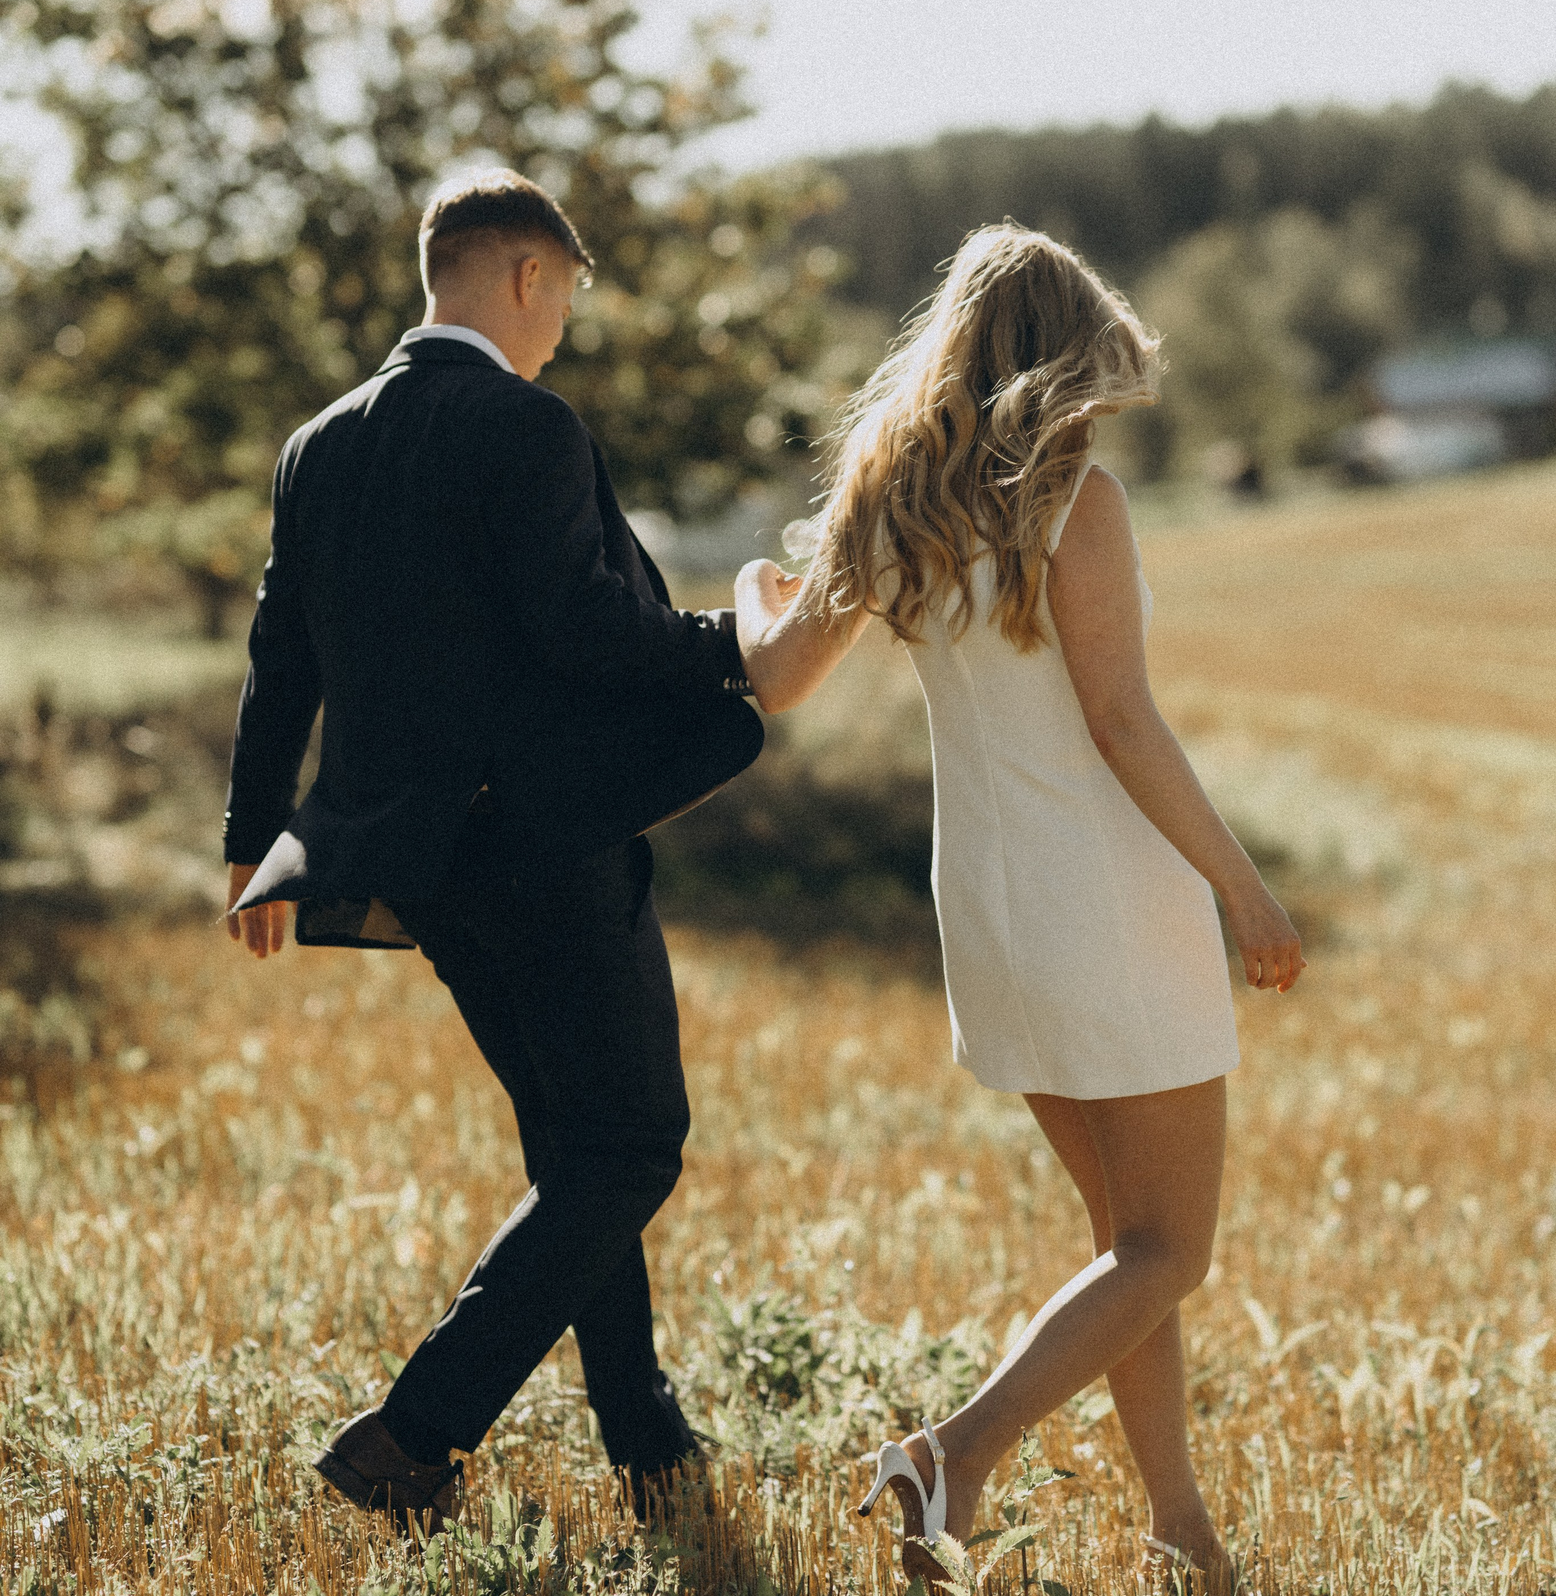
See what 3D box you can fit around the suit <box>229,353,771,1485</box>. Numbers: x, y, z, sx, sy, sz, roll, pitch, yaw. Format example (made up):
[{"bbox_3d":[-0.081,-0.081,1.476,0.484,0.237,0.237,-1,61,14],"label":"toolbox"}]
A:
[{"bbox_3d":[-0.360,0.137,7.070,0.630,1.460,0.580,-3,4,-44],"label":"suit"}]

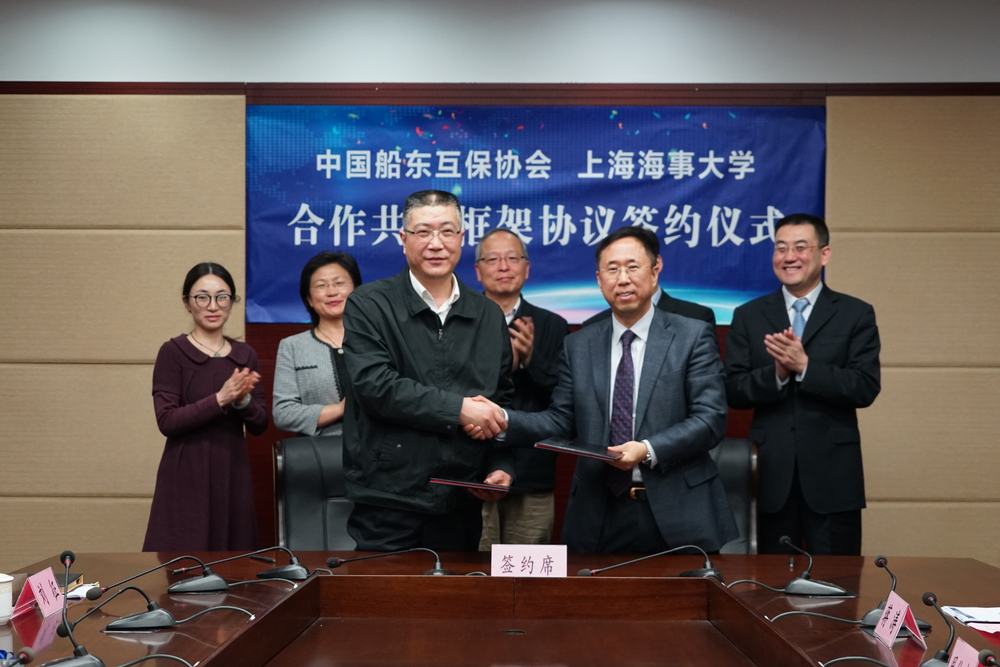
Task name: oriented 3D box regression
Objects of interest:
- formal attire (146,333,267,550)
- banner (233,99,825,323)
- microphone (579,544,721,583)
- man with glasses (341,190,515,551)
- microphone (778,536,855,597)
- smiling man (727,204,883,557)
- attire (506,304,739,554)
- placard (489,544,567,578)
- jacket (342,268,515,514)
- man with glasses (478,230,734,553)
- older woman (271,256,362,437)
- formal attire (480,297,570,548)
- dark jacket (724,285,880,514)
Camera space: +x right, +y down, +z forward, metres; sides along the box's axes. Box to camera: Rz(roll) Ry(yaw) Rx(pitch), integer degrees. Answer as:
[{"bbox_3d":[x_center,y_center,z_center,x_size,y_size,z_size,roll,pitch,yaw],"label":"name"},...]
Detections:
[{"bbox_3d":[-0.950,0.445,6.430,0.420,0.890,0.330,0,0,-16],"label":"formal attire"},{"bbox_3d":[0.131,-0.428,7.200,2.090,0.790,0.020,0,0,0],"label":"banner"},{"bbox_3d":[0.361,0.547,4.800,0.353,0.095,0.120,0,0,3],"label":"microphone"},{"bbox_3d":[-0.200,0.485,5.570,0.500,1.770,0.420,0,0,-12],"label":"man with glasses"},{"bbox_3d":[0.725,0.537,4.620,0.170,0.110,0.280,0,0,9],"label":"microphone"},{"bbox_3d":[0.968,0.492,6.400,0.510,1.755,0.400,0,0,14],"label":"smiling man"},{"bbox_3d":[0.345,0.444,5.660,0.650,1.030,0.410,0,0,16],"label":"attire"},{"bbox_3d":[0.073,0.587,5.120,0.195,0.092,0.075,0,0,0],"label":"placard"},{"bbox_3d":[-0.200,0.162,5.570,0.480,0.690,0.380,0,0,-12],"label":"jacket"},{"bbox_3d":[0.320,0.535,5.570,0.660,1.670,0.480,0,0,14],"label":"man with glasses"},{"bbox_3d":[-0.537,0.545,6.450,0.440,1.620,0.340,0,0,-14],"label":"older woman"},{"bbox_3d":[0.035,0.600,6.720,0.460,1.460,0.360,0,0,-6],"label":"formal attire"},{"bbox_3d":[0.968,0.210,6.400,0.500,0.740,0.370,0,0,14],"label":"dark jacket"}]

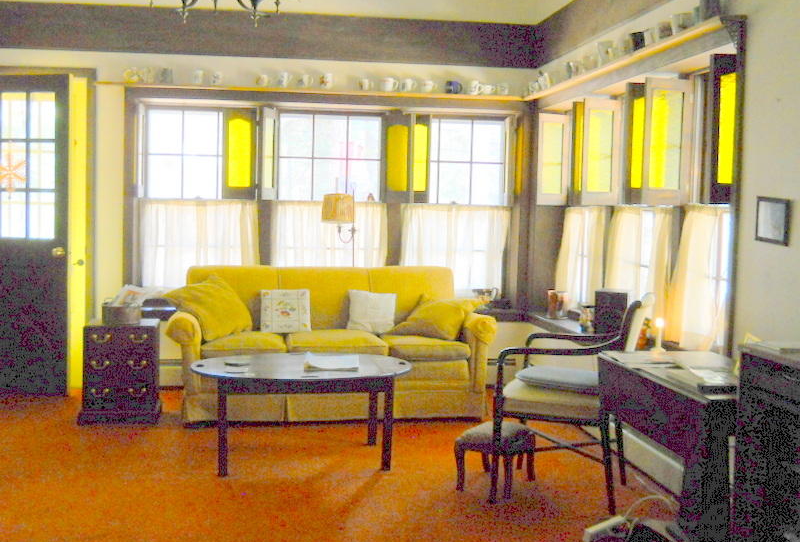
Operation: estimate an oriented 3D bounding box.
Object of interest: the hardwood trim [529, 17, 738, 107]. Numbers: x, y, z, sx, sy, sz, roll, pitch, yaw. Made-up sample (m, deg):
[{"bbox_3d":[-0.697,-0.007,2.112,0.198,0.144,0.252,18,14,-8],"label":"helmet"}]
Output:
[{"bbox_3d":[1.155,-1.055,4.714,0.123,0.086,2.594,1,4,-8],"label":"hardwood trim"}]

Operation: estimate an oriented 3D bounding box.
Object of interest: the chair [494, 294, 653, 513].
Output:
[{"bbox_3d":[0.763,0.538,3.780,0.599,0.902,0.556,3,4,19],"label":"chair"}]

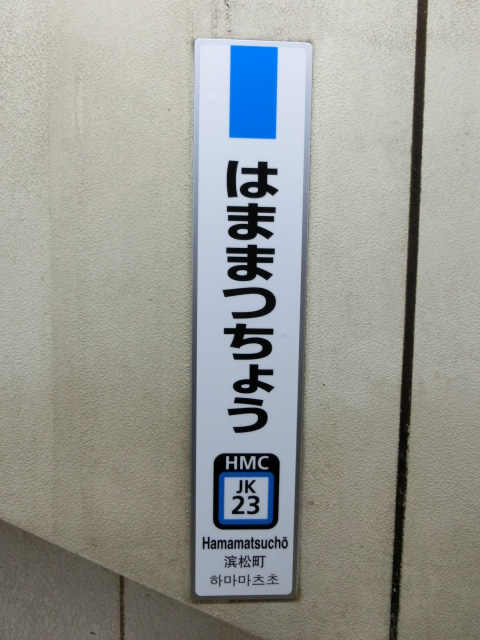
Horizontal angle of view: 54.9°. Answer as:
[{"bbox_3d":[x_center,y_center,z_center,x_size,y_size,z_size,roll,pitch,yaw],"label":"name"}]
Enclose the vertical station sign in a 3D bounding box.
[{"bbox_3d":[0.013,0.020,0.650,0.156,0.780,0.014,1,5,-2],"label":"vertical station sign"}]

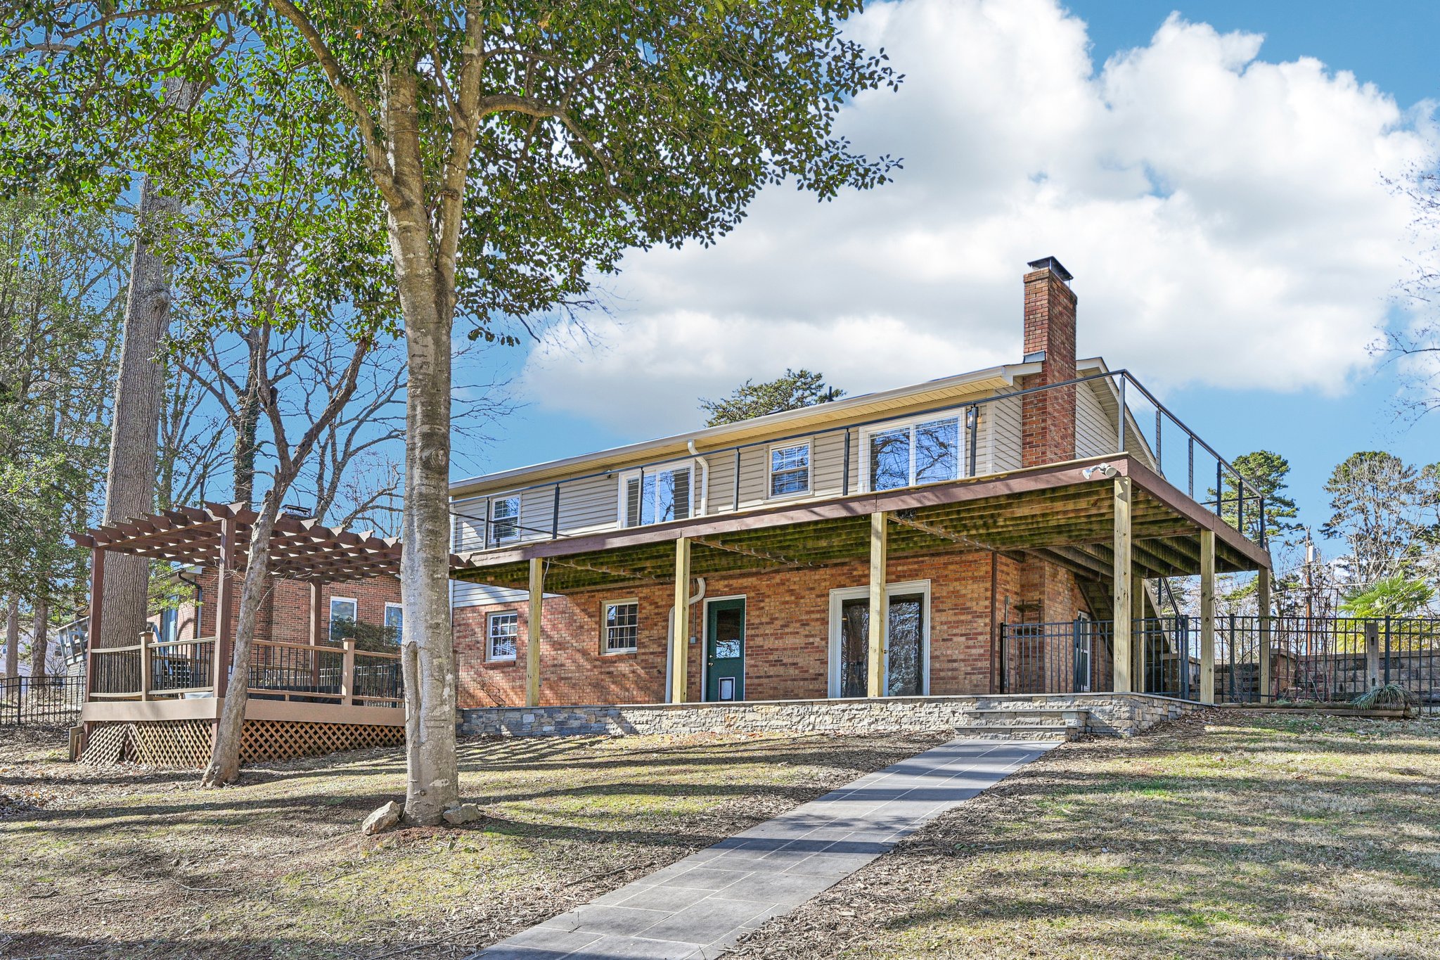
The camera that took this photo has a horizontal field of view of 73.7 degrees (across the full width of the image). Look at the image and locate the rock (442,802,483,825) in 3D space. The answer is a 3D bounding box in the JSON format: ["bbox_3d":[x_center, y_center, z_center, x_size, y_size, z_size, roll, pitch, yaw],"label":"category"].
[{"bbox_3d":[-2.273,2.944,8.469,0.370,0.190,0.280,4,-13,-14],"label":"rock"}]

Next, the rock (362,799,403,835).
[{"bbox_3d":[-2.892,2.894,8.240,0.350,0.280,0.280,5,-14,-18],"label":"rock"}]

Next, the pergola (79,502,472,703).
[{"bbox_3d":[-7.988,2.617,17.565,5.300,2.900,4.750,-10,-17,39],"label":"pergola"}]

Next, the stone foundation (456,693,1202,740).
[{"bbox_3d":[0.909,3.748,15.264,12.000,0.550,3.750,-10,-17,39],"label":"stone foundation"}]

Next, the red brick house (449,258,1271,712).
[{"bbox_3d":[2.186,0.929,21.364,17.100,7.900,12.200,-10,-17,39],"label":"red brick house"}]

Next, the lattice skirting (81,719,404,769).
[{"bbox_3d":[-7.931,4.571,16.957,5.100,0.640,4.100,-10,-17,39],"label":"lattice skirting"}]

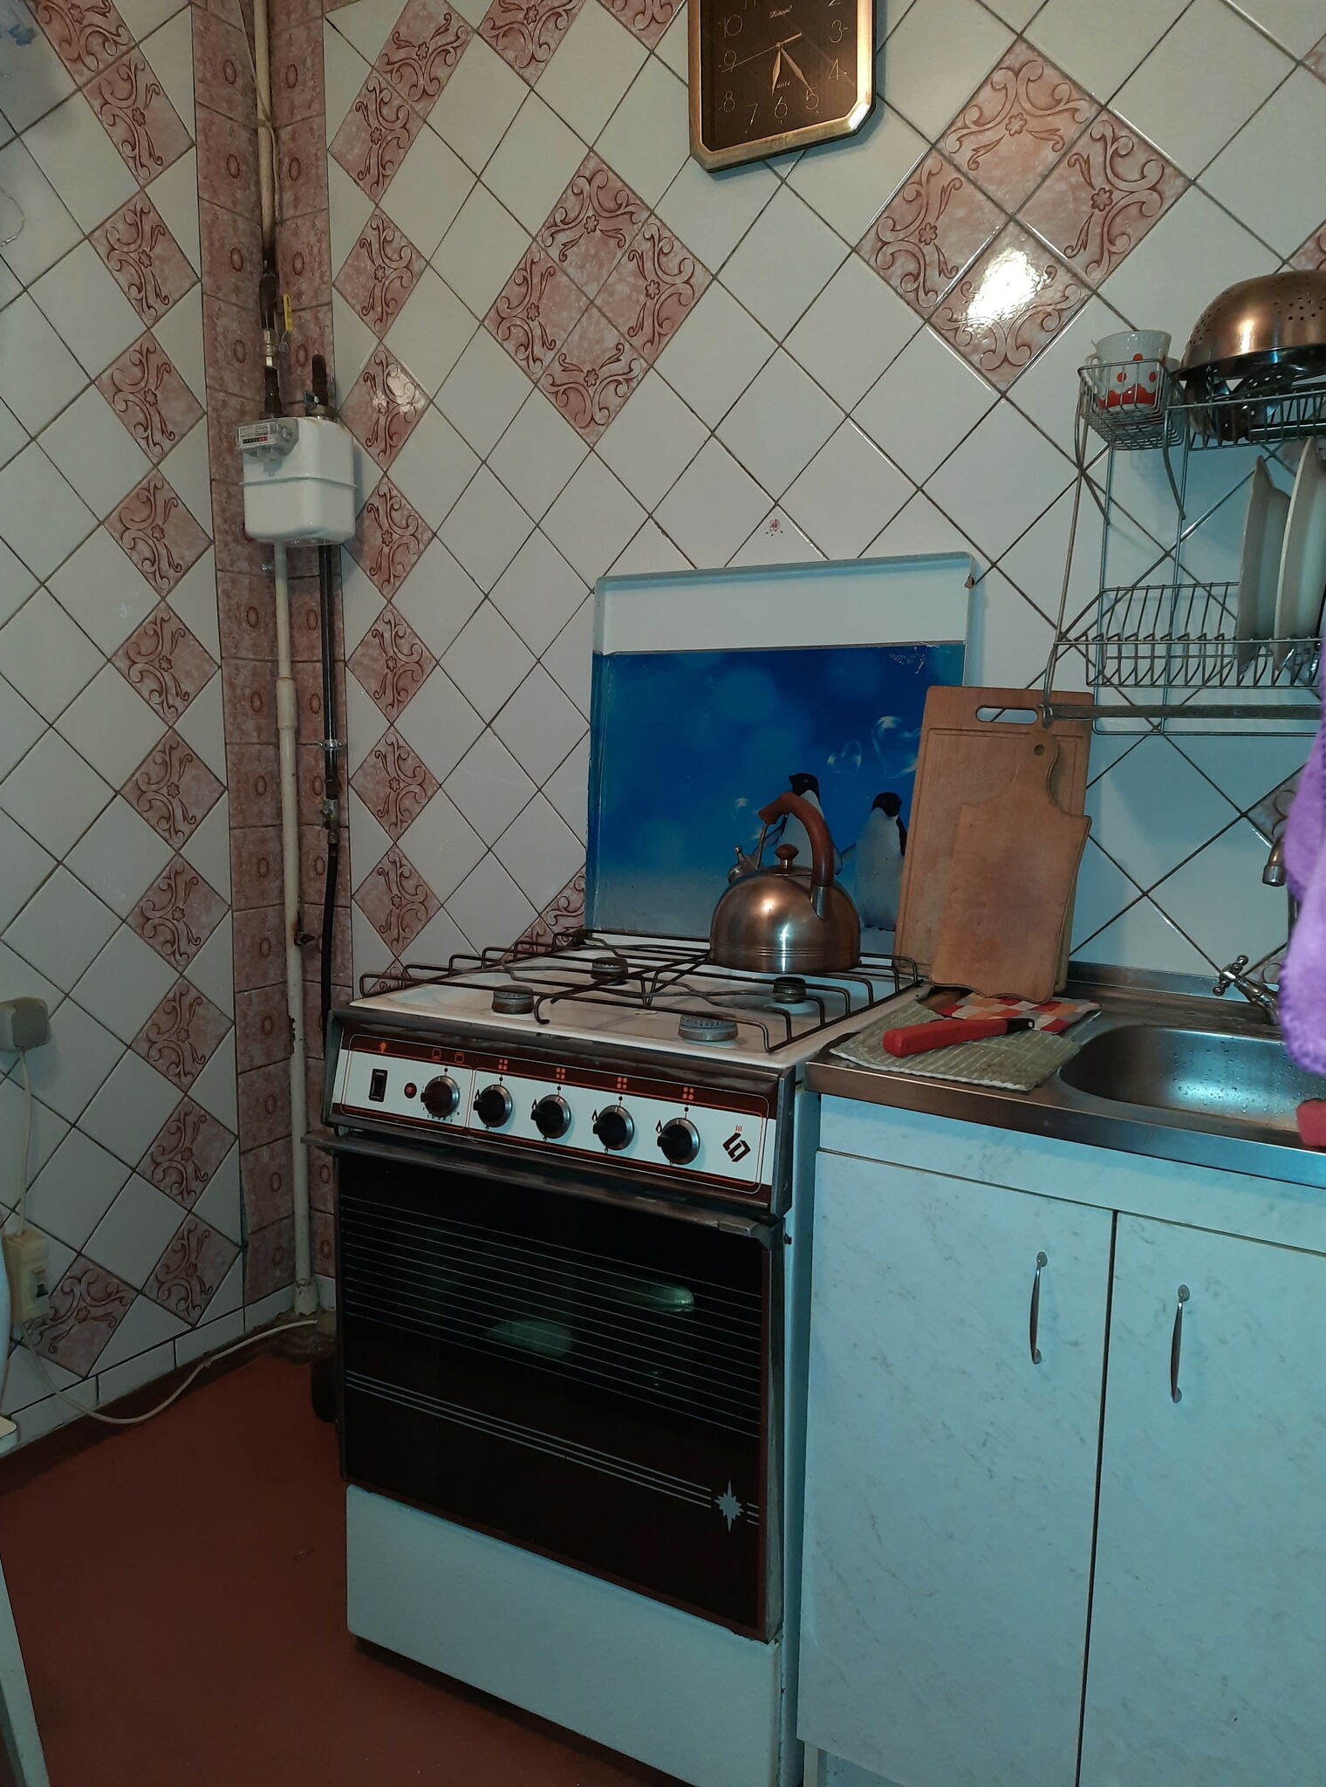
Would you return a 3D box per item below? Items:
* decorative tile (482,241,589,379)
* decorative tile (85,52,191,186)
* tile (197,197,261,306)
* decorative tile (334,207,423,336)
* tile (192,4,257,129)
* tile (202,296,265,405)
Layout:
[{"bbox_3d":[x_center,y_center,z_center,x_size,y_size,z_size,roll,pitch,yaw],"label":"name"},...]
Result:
[{"bbox_3d":[-0.198,-0.916,1.961,0.150,0.150,0.012,-46,-17,27],"label":"decorative tile"},{"bbox_3d":[-0.841,-1.243,1.988,0.010,0.150,0.150,5,53,31],"label":"decorative tile"},{"bbox_3d":[-0.745,-1.104,2.163,0.010,0.150,0.150,5,9,30],"label":"tile"},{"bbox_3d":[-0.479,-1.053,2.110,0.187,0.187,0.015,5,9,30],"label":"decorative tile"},{"bbox_3d":[-0.740,-1.405,2.120,0.012,0.150,0.148,5,9,30],"label":"tile"},{"bbox_3d":[-0.746,-0.954,2.184,0.010,0.150,0.150,5,9,30],"label":"tile"}]

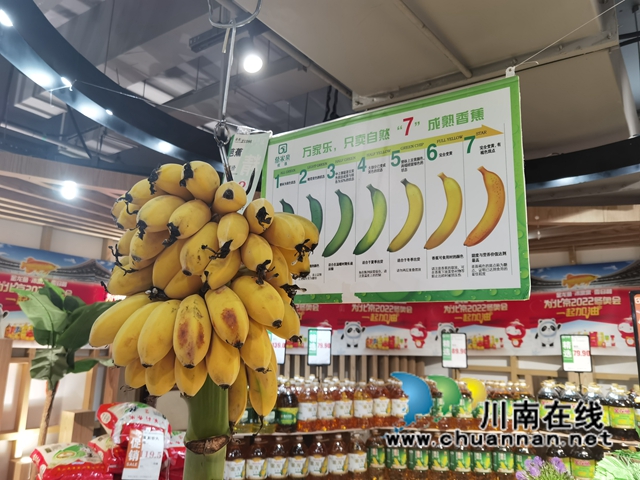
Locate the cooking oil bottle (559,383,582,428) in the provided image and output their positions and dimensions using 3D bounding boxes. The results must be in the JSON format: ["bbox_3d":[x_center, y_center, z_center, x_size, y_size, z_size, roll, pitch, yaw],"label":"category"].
[{"bbox_3d":[1.738,1.160,3.468,0.150,0.335,0.140,-7,-14,33],"label":"cooking oil bottle"}]

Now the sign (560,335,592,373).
[{"bbox_3d":[1.656,0.732,3.220,0.168,0.230,0.015,-5,-13,25],"label":"sign"}]

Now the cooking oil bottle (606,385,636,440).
[{"bbox_3d":[1.866,1.062,3.090,0.155,0.332,0.155,-6,-14,31],"label":"cooking oil bottle"}]

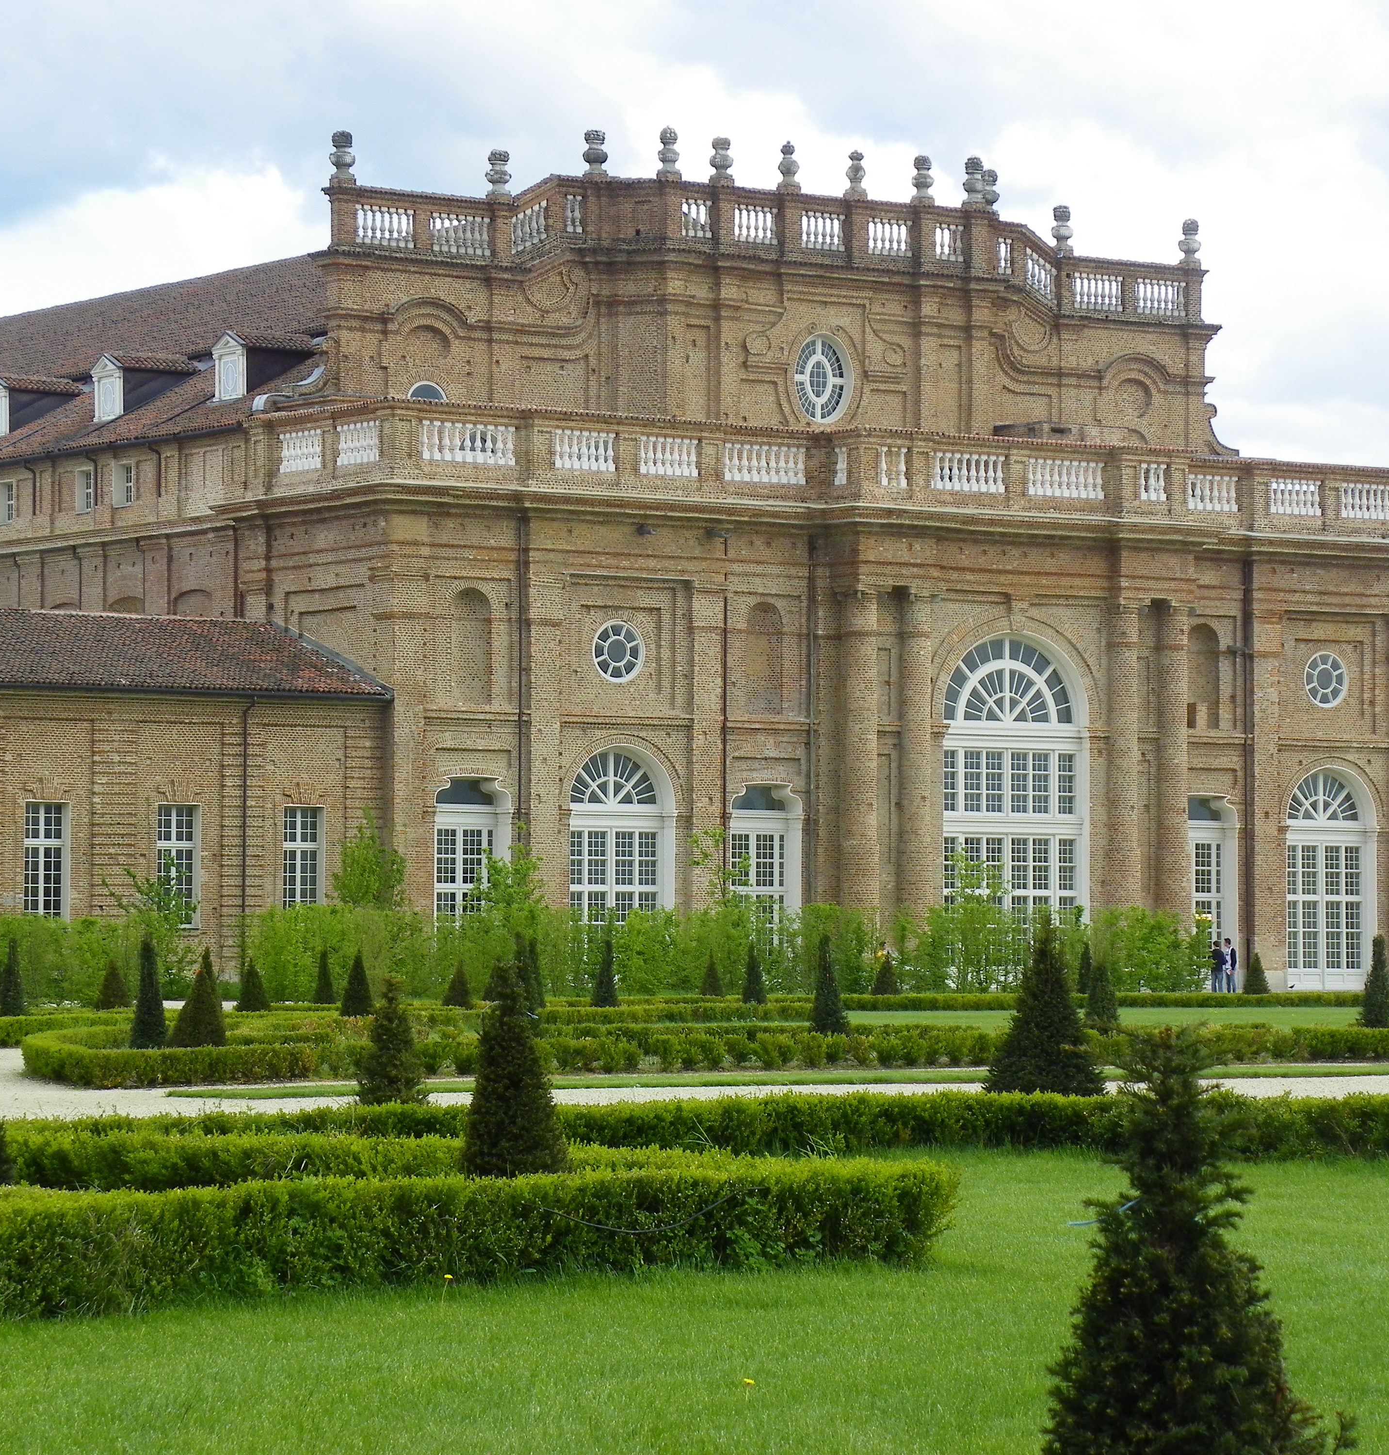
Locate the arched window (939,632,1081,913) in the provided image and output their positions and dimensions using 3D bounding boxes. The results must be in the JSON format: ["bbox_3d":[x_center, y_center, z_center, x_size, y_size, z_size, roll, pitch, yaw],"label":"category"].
[{"bbox_3d":[8.442,2.102,140.186,4.325,9.149,0.800,2,-3,-35],"label":"arched window"}]

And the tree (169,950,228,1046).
[{"bbox_3d":[-5.690,3.282,60.972,0.740,1.410,0.740,0,-2,-5],"label":"tree"}]

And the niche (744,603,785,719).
[{"bbox_3d":[1.946,-2.037,159.763,1.400,3.410,0.500,2,-3,-35],"label":"niche"}]

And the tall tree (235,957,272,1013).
[{"bbox_3d":[-7.384,4.469,89.026,0.638,1.257,0.638,0,-2,0],"label":"tall tree"}]

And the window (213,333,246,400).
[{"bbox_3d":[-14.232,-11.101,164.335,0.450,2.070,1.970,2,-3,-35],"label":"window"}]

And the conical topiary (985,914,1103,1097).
[{"bbox_3d":[2.764,2.316,42.035,0.992,1.698,0.992,0,-2,0],"label":"conical topiary"}]

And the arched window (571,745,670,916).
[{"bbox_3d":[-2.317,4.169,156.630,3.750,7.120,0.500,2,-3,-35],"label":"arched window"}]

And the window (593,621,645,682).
[{"bbox_3d":[-2.355,-2.267,159.710,1.786,1.865,0.300,2,-3,-34],"label":"window"}]

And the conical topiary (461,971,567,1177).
[{"bbox_3d":[-1.054,2.143,30.972,0.630,1.428,0.630,0,-2,0],"label":"conical topiary"}]

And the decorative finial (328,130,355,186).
[{"bbox_3d":[-10.829,-17.466,163.616,0.840,1.720,0.840,0,-2,0],"label":"decorative finial"}]

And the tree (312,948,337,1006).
[{"bbox_3d":[-7.167,4.975,103.030,0.469,1.415,0.469,0,-2,0],"label":"tree"}]

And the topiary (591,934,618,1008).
[{"bbox_3d":[-1.684,4.716,99.967,0.520,1.662,0.520,0,-2,0],"label":"topiary"}]

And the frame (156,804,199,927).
[{"bbox_3d":[-14.472,3.862,148.394,1.340,3.430,0.300,2,-3,-35],"label":"frame"}]

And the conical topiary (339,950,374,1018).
[{"bbox_3d":[-5.450,4.290,85.972,0.620,1.410,0.620,0,-2,-4],"label":"conical topiary"}]

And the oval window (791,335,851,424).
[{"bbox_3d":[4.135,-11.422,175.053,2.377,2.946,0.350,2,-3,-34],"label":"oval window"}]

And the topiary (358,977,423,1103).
[{"bbox_3d":[-2.474,2.679,43.474,0.540,1.309,0.540,0,-2,0],"label":"topiary"}]

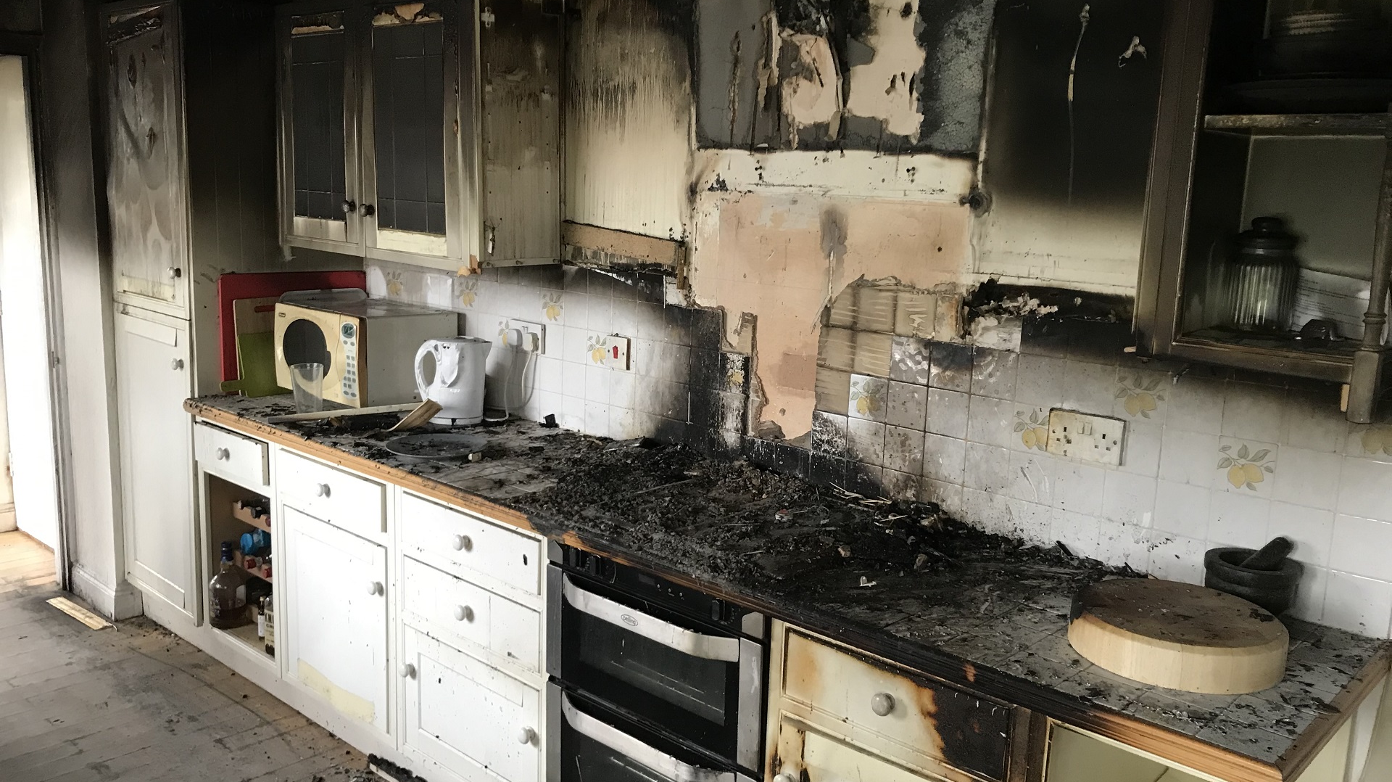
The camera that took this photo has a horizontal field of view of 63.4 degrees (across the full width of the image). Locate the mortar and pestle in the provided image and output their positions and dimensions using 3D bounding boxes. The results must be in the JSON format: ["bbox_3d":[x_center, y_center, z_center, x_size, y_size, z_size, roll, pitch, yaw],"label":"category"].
[{"bbox_3d":[0.978,0.332,1.986,0.156,0.137,0.156,11,14,41],"label":"mortar and pestle"}]

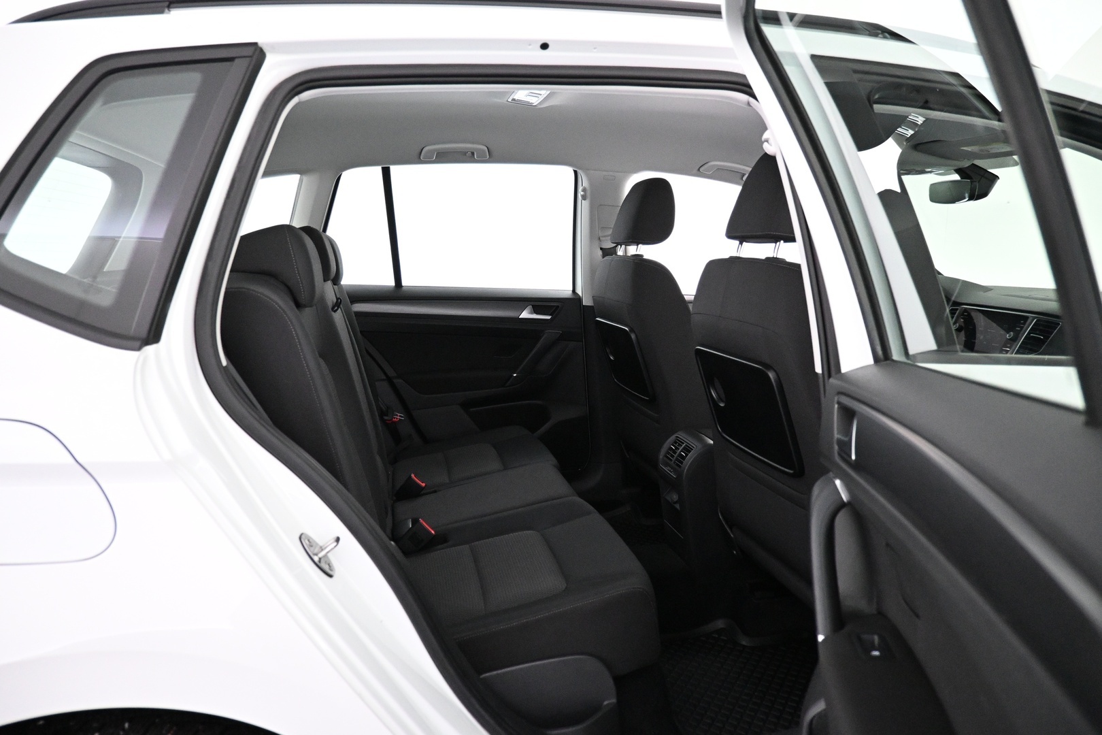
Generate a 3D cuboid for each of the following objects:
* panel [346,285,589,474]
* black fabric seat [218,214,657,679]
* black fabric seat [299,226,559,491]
[{"bbox_3d":[-0.303,0.060,2.479,0.895,0.670,0.130,-2,9,-15],"label":"panel"},{"bbox_3d":[-0.217,0.149,1.432,0.800,0.840,0.520,-2,9,-15],"label":"black fabric seat"},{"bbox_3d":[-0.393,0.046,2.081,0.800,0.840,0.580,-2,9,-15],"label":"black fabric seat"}]

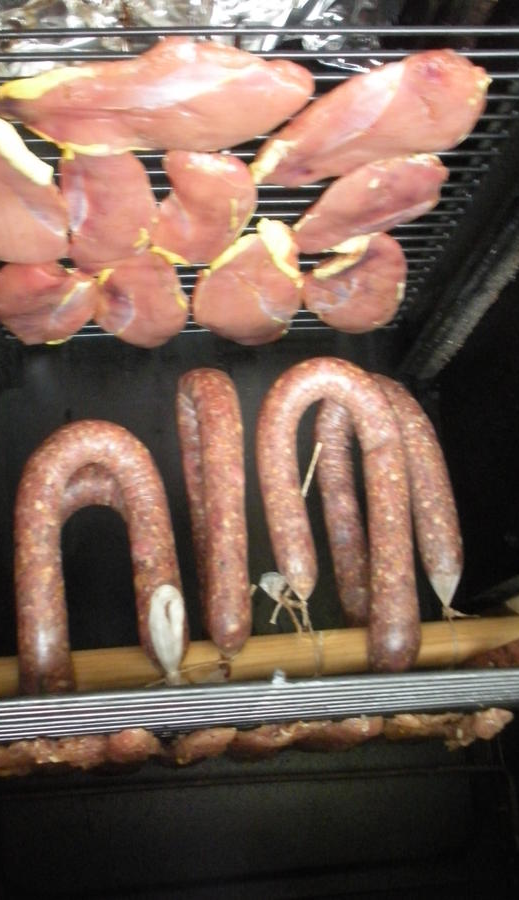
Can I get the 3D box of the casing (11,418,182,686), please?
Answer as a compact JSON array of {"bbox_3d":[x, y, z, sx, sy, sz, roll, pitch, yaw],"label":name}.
[{"bbox_3d":[-0.123,0.081,0.702,0.129,0.219,0.046,-2,164,-6],"label":"casing"}]

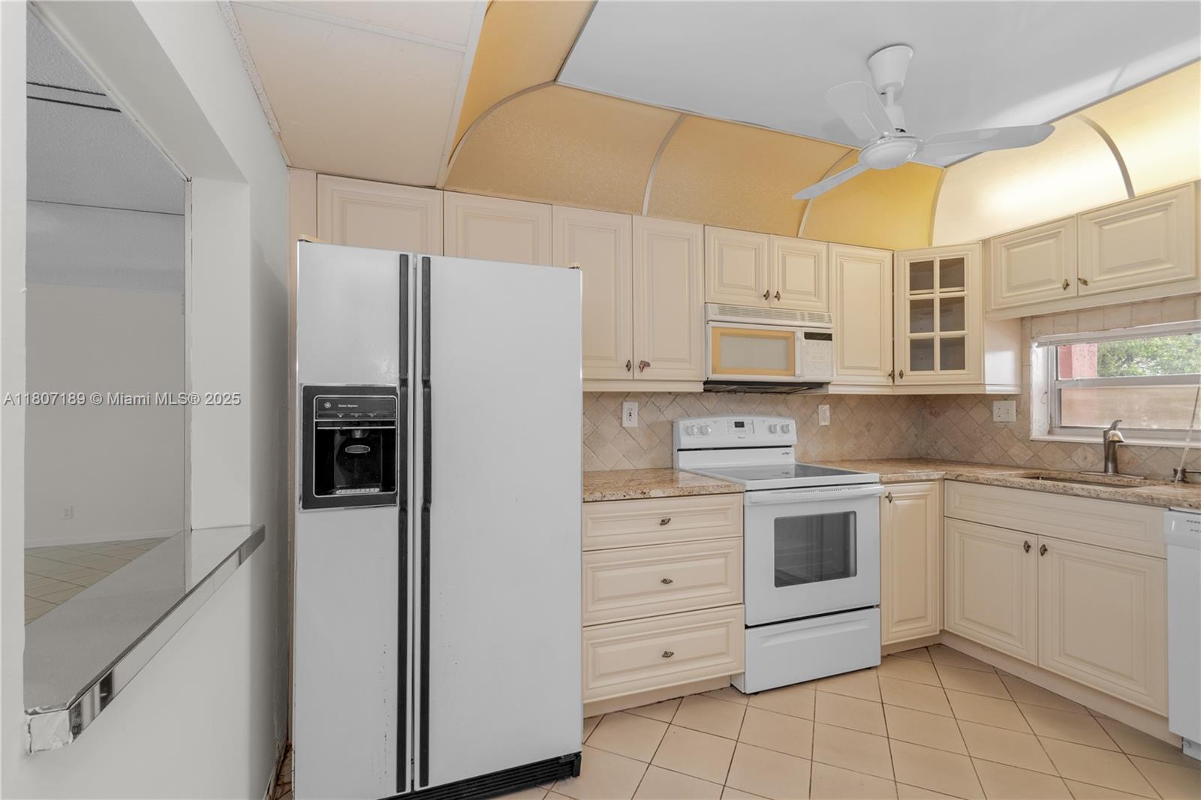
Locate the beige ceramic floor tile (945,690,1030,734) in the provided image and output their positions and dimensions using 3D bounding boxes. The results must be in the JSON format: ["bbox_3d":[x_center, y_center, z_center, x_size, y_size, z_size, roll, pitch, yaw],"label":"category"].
[{"bbox_3d":[1.589,1.283,2.064,0.250,0.010,0.250,-1,-2,25],"label":"beige ceramic floor tile"}]

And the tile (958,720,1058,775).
[{"bbox_3d":[1.467,1.262,1.813,0.249,0.012,0.249,-1,-2,25],"label":"tile"}]

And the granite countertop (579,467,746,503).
[{"bbox_3d":[0.169,0.393,2.360,0.770,0.042,0.650,1,-2,-19],"label":"granite countertop"}]

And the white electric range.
[{"bbox_3d":[0.902,0.684,2.554,0.760,1.200,0.680,1,-2,-19],"label":"white electric range"}]

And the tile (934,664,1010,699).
[{"bbox_3d":[1.697,1.289,2.293,0.250,0.010,0.250,-1,-2,25],"label":"tile"}]

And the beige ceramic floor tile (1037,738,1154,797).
[{"bbox_3d":[1.717,1.279,1.734,0.252,0.010,0.252,-1,-2,25],"label":"beige ceramic floor tile"}]

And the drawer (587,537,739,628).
[{"bbox_3d":[0.190,0.738,2.252,0.750,0.287,0.450,0,-2,-20],"label":"drawer"}]

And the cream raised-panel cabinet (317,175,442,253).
[{"bbox_3d":[-0.932,-0.674,2.168,0.464,0.405,0.350,1,-2,-19],"label":"cream raised-panel cabinet"}]

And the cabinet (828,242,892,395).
[{"bbox_3d":[1.415,-0.440,2.974,0.460,0.825,0.350,1,-2,-19],"label":"cabinet"}]

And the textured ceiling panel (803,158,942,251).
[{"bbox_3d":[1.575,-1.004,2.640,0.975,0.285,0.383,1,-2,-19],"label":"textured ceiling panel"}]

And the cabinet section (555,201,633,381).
[{"bbox_3d":[-0.082,-0.476,2.431,0.388,0.770,0.325,0,-1,-19],"label":"cabinet section"}]

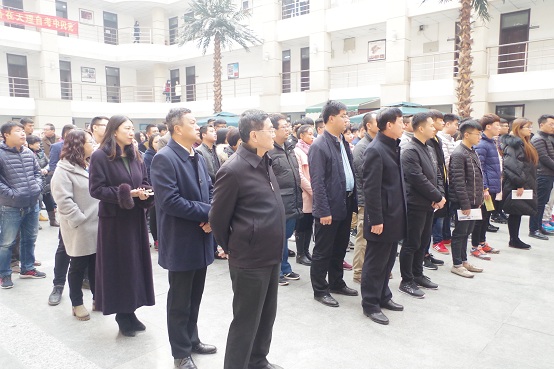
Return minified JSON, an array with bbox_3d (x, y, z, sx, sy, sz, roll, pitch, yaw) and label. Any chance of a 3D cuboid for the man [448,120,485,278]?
[{"bbox_3d":[2.086,0.145,4.529,0.500,1.660,0.360,-5,8,-36],"label":"man"}]

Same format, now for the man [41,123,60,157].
[{"bbox_3d":[-3.607,-0.110,6.701,0.520,1.730,0.350,-1,7,0],"label":"man"}]

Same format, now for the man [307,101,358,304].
[{"bbox_3d":[0.512,0.167,3.717,0.360,1.800,0.530,3,8,32],"label":"man"}]

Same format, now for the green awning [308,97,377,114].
[{"bbox_3d":[2.780,-3.301,17.444,2.468,0.651,1.908,4,8,38],"label":"green awning"}]

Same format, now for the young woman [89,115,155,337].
[{"bbox_3d":[-1.180,0.324,3.205,0.440,1.670,0.520,3,7,25],"label":"young woman"}]

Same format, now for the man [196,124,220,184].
[{"bbox_3d":[-0.843,0.093,5.188,0.330,1.655,0.480,3,8,32],"label":"man"}]

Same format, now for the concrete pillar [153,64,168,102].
[{"bbox_3d":[-8.133,-7.016,29.000,0.850,2.600,0.850,-3,7,-20],"label":"concrete pillar"}]

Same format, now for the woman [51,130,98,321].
[{"bbox_3d":[-1.706,0.337,3.516,0.380,1.566,0.480,1,7,12],"label":"woman"}]

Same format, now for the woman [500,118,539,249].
[{"bbox_3d":[3.216,-0.010,5.468,0.360,1.690,0.460,3,8,33],"label":"woman"}]

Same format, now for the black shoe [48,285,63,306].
[{"bbox_3d":[-2.060,1.027,3.888,0.110,0.120,0.280,-3,7,-20],"label":"black shoe"}]

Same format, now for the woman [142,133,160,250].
[{"bbox_3d":[-1.623,0.097,5.613,0.320,1.573,0.450,3,7,28],"label":"woman"}]

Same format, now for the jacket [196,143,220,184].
[{"bbox_3d":[-0.973,-0.210,5.792,0.320,0.740,0.520,4,8,32],"label":"jacket"}]

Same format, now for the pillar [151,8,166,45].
[{"bbox_3d":[-8.167,-10.919,28.541,0.850,2.500,0.850,-3,7,-20],"label":"pillar"}]

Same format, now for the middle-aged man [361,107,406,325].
[{"bbox_3d":[0.876,0.238,3.397,0.360,1.720,0.500,3,8,32],"label":"middle-aged man"}]

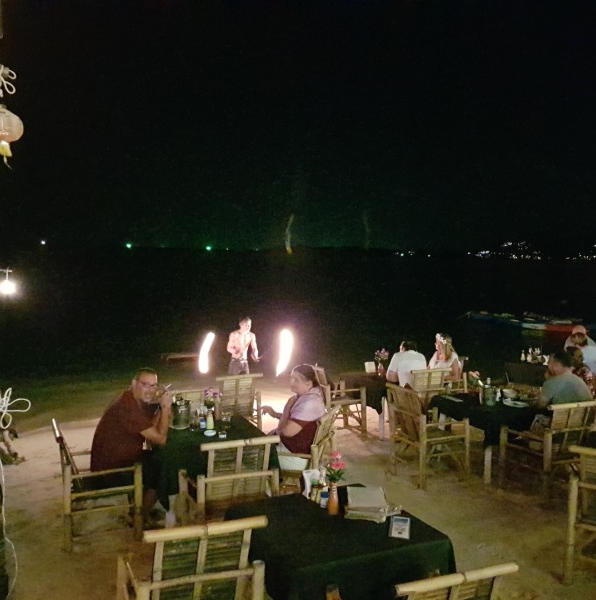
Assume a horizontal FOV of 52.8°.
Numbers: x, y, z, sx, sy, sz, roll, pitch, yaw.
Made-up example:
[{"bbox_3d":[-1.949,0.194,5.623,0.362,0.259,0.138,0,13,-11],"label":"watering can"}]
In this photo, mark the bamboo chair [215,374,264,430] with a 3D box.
[{"bbox_3d":[-0.659,1.320,6.898,0.570,0.900,0.630,0,4,-8],"label":"bamboo chair"}]

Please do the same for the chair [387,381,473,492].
[{"bbox_3d":[1.277,1.293,5.906,0.600,0.935,0.590,0,5,-22],"label":"chair"}]

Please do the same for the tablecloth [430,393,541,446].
[{"bbox_3d":[1.952,1.182,5.973,0.870,0.400,0.800,-1,4,-25],"label":"tablecloth"}]

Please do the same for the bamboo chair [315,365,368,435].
[{"bbox_3d":[0.472,1.278,7.755,0.630,0.900,0.570,-1,4,-25],"label":"bamboo chair"}]

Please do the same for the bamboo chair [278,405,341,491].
[{"bbox_3d":[0.025,1.371,5.065,0.600,0.935,0.590,4,5,21],"label":"bamboo chair"}]

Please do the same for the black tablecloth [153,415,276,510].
[{"bbox_3d":[-0.780,1.327,5.121,0.890,0.480,0.940,0,5,-21],"label":"black tablecloth"}]

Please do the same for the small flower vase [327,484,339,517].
[{"bbox_3d":[0.187,1.049,3.173,0.066,0.180,0.066,2,4,0],"label":"small flower vase"}]

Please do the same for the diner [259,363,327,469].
[{"bbox_3d":[-0.083,1.165,4.924,0.780,1.260,0.500,2,4,14],"label":"diner"}]

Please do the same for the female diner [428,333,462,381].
[{"bbox_3d":[2.065,1.083,8.493,0.750,1.240,0.500,-1,4,-28],"label":"female diner"}]

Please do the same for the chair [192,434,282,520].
[{"bbox_3d":[-0.473,1.352,4.152,0.570,0.900,0.630,-1,4,-25],"label":"chair"}]

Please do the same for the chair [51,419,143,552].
[{"bbox_3d":[-1.642,1.440,4.864,0.600,0.935,0.590,0,5,-27],"label":"chair"}]

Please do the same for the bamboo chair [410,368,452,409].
[{"bbox_3d":[1.480,1.270,7.287,0.590,0.935,0.600,0,5,-21],"label":"bamboo chair"}]

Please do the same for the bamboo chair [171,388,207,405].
[{"bbox_3d":[-1.174,1.415,6.393,0.570,0.900,0.630,0,4,-12],"label":"bamboo chair"}]

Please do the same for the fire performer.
[{"bbox_3d":[-0.857,1.077,9.450,0.540,1.660,0.420,1,5,-11],"label":"fire performer"}]

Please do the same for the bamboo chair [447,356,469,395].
[{"bbox_3d":[1.990,1.250,8.423,0.600,0.935,0.590,-1,5,-30],"label":"bamboo chair"}]

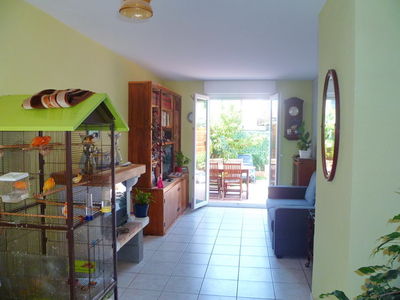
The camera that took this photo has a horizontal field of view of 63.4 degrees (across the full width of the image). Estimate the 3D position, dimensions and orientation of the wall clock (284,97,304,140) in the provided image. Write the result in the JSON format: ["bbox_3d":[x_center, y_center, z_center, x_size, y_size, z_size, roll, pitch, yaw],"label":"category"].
[{"bbox_3d":[1.753,-0.574,6.026,0.365,0.810,0.150,0,2,9],"label":"wall clock"}]

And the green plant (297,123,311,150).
[{"bbox_3d":[1.809,-0.232,5.638,0.240,0.500,0.240,0,2,9],"label":"green plant"}]

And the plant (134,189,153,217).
[{"bbox_3d":[-0.682,0.648,3.918,0.205,0.330,0.205,0,2,9],"label":"plant"}]

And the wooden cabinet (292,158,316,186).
[{"bbox_3d":[1.876,0.650,5.716,0.360,1.020,0.760,0,2,9],"label":"wooden cabinet"}]

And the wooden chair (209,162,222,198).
[{"bbox_3d":[0.296,0.736,7.899,0.460,0.870,0.520,0,2,9],"label":"wooden chair"}]

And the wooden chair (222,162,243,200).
[{"bbox_3d":[0.797,0.739,7.803,0.460,0.870,0.520,0,2,9],"label":"wooden chair"}]

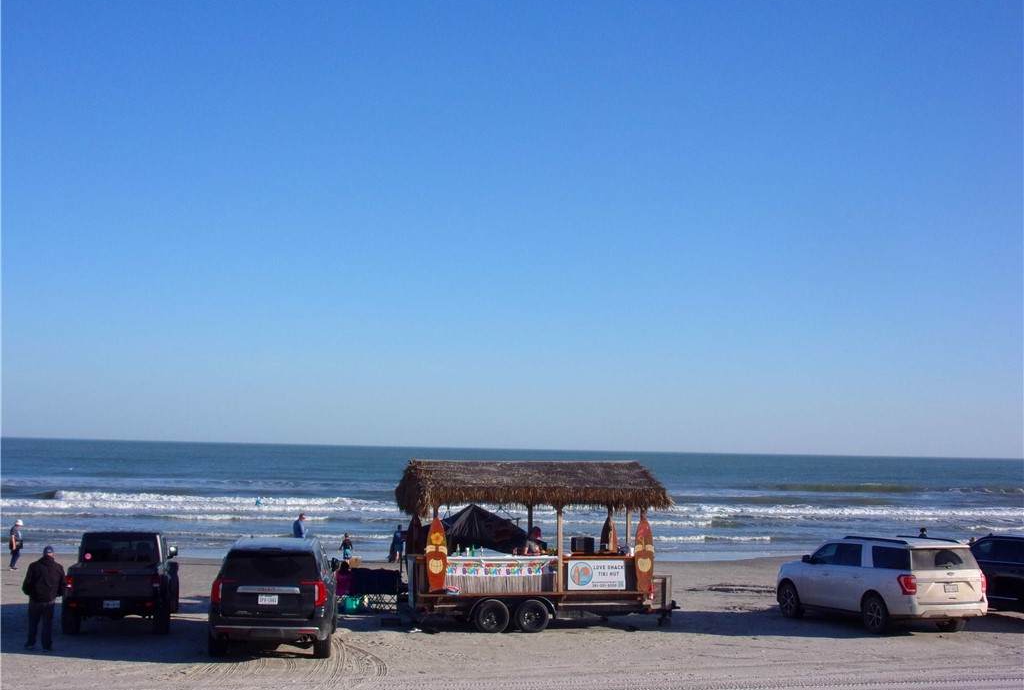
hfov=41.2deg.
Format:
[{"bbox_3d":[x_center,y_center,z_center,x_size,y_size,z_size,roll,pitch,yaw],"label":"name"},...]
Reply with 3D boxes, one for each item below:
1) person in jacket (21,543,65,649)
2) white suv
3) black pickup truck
[{"bbox_3d":[-8.037,4.340,23.416,0.650,1.760,0.400,0,-4,12],"label":"person in jacket"},{"bbox_3d":[7.906,5.157,29.928,2.100,1.950,5.500,3,-5,-21],"label":"white suv"},{"bbox_3d":[-7.972,4.762,28.030,2.020,1.920,5.550,2,-4,-11],"label":"black pickup truck"}]

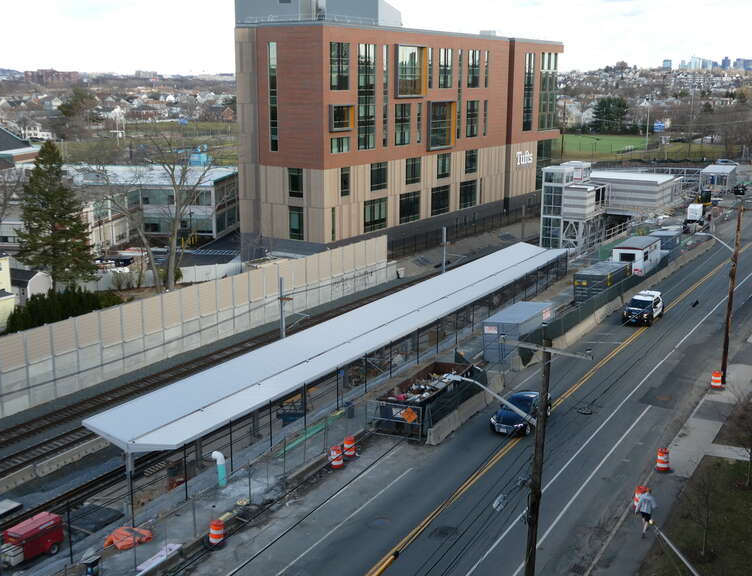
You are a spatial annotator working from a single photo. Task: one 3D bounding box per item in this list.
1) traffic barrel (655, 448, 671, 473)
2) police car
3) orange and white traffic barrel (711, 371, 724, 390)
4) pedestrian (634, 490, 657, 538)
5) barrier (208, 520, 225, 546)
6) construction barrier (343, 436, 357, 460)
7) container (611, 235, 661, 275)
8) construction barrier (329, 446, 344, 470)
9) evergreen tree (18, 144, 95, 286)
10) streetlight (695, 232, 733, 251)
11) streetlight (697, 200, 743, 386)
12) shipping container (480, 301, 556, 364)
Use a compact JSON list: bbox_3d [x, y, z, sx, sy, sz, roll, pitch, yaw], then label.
[{"bbox_3d":[13.018,7.810,40.166,0.580,1.000,0.580,8,15,29],"label":"traffic barrel"},{"bbox_3d":[20.289,1.493,67.179,2.020,1.820,5.050,9,16,32],"label":"police car"},{"bbox_3d":[19.685,5.301,50.996,0.580,1.000,0.580,8,15,29],"label":"orange and white traffic barrel"},{"bbox_3d":[10.438,8.754,34.375,0.600,1.780,0.850,8,15,29],"label":"pedestrian"},{"bbox_3d":[-6.186,9.467,34.429,0.600,0.980,0.600,0,13,0],"label":"barrier"},{"bbox_3d":[-1.256,7.594,42.524,0.600,0.980,0.600,0,13,0],"label":"construction barrier"},{"bbox_3d":[22.488,-2.391,76.515,2.500,2.800,6.100,8,15,29],"label":"container"},{"bbox_3d":[-1.803,7.788,40.729,0.580,1.000,0.580,8,15,29],"label":"construction barrier"},{"bbox_3d":[-30.457,-6.560,82.558,7.700,14.159,7.700,9,16,32],"label":"evergreen tree"},{"bbox_3d":[19.511,-2.635,51.302,2.200,1.100,0.300,9,16,32],"label":"streetlight"},{"bbox_3d":[19.685,0.339,51.875,2.500,10.750,0.400,9,16,32],"label":"streetlight"},{"bbox_3d":[9.302,2.843,57.517,2.440,2.590,6.060,8,15,29],"label":"shipping container"}]

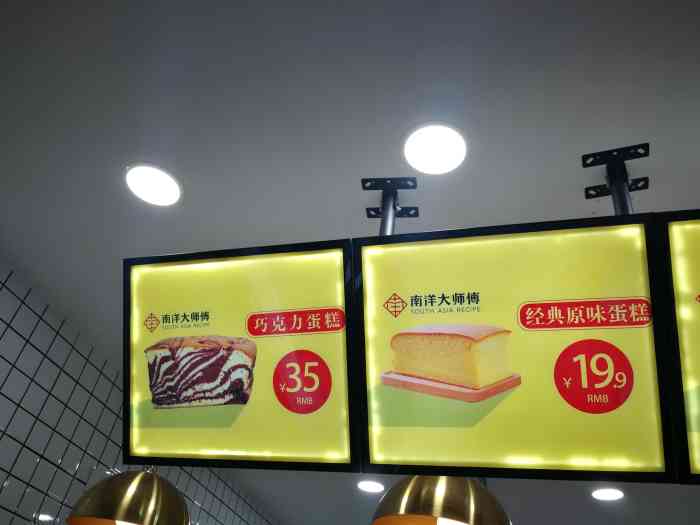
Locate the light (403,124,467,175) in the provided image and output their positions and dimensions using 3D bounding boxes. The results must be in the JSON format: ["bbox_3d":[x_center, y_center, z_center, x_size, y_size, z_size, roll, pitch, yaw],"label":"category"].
[{"bbox_3d":[0.209,-0.276,1.328,0.150,0.030,0.150,-4,-42,14],"label":"light"}]

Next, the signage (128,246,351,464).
[{"bbox_3d":[-0.271,0.223,1.295,0.572,0.481,0.040,-4,-6,15],"label":"signage"}]

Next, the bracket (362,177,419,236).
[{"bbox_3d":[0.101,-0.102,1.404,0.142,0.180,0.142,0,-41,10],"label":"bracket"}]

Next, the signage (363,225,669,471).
[{"bbox_3d":[0.315,0.181,1.140,0.587,0.484,0.040,-4,-6,15],"label":"signage"}]

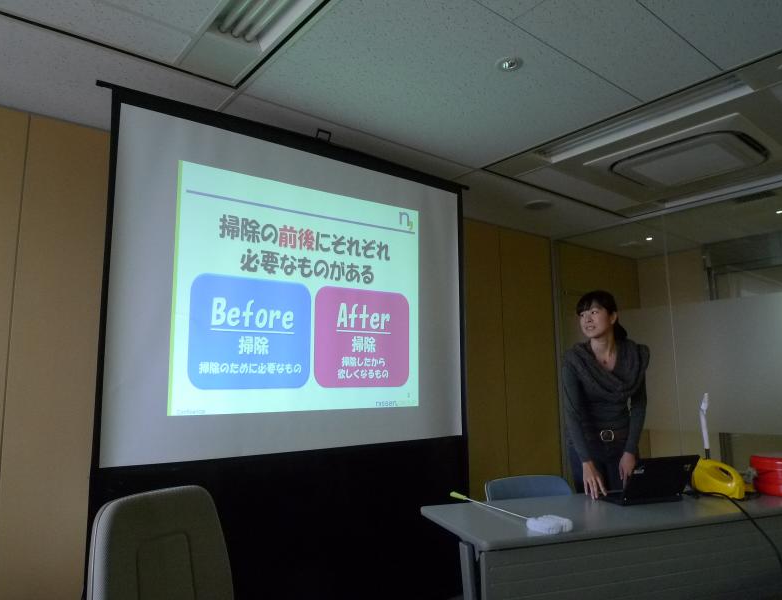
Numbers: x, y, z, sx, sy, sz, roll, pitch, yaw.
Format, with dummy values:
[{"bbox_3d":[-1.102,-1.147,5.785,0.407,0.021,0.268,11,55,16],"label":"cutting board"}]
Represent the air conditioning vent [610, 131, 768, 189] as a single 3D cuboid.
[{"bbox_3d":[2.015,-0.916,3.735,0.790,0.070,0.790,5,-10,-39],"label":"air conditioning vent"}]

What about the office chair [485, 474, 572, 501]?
[{"bbox_3d":[0.700,1.161,2.298,0.520,0.764,0.560,1,-8,-13],"label":"office chair"}]

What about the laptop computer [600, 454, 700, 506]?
[{"bbox_3d":[1.053,0.736,2.309,0.275,0.200,0.321,1,-8,-13],"label":"laptop computer"}]

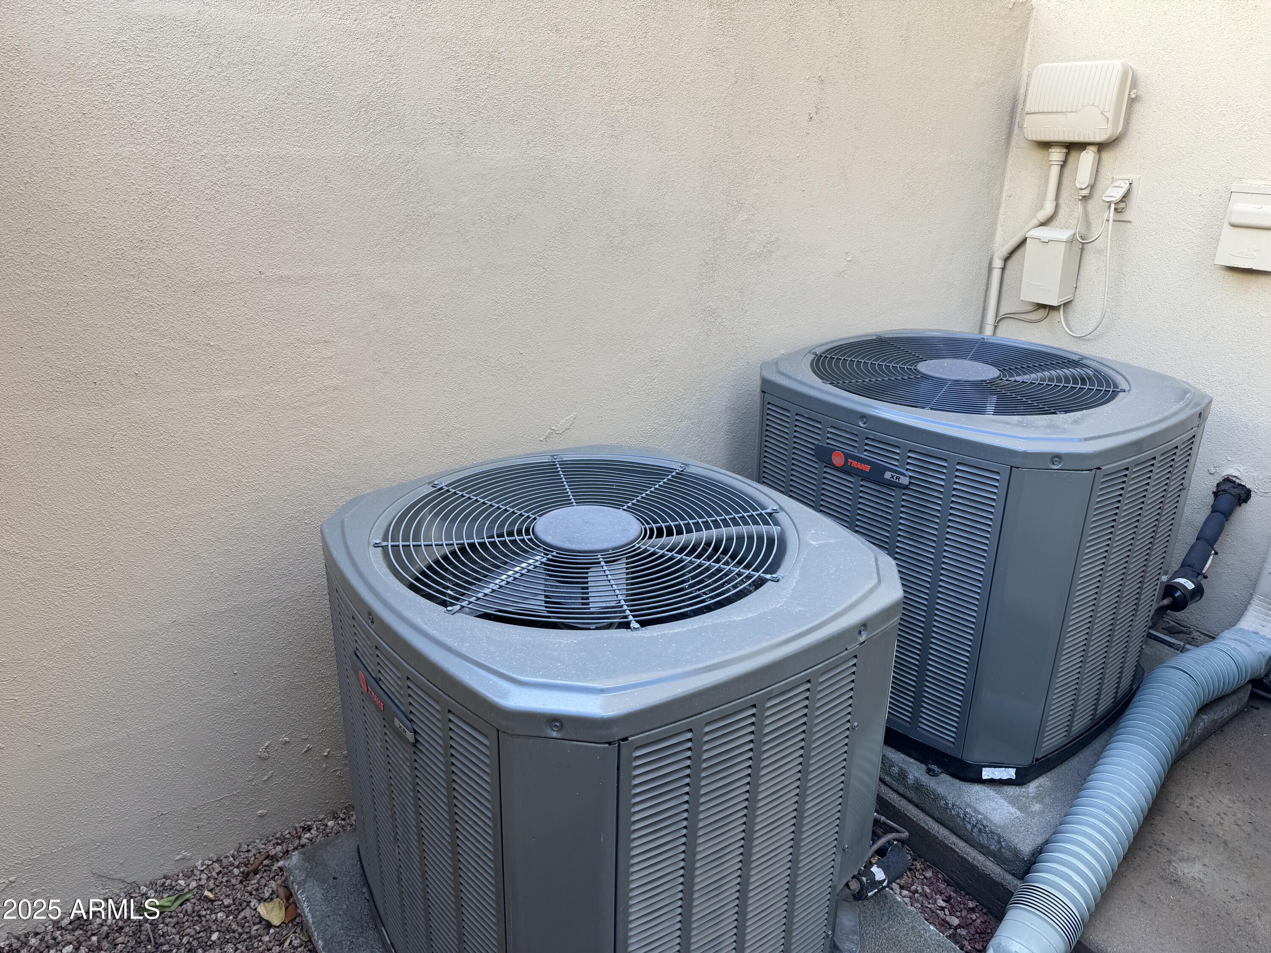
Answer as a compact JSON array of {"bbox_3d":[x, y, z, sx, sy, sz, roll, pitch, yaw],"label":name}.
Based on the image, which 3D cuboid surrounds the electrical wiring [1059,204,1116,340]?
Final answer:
[{"bbox_3d":[1.228,-0.553,2.378,0.055,0.363,0.130,-13,25,-31],"label":"electrical wiring"}]

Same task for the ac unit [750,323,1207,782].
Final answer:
[{"bbox_3d":[0.752,0.108,2.119,0.775,0.762,0.857,-16,27,-36],"label":"ac unit"}]

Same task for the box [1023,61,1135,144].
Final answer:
[{"bbox_3d":[1.162,-0.987,2.327,0.065,0.185,0.252,-13,25,-31],"label":"box"}]

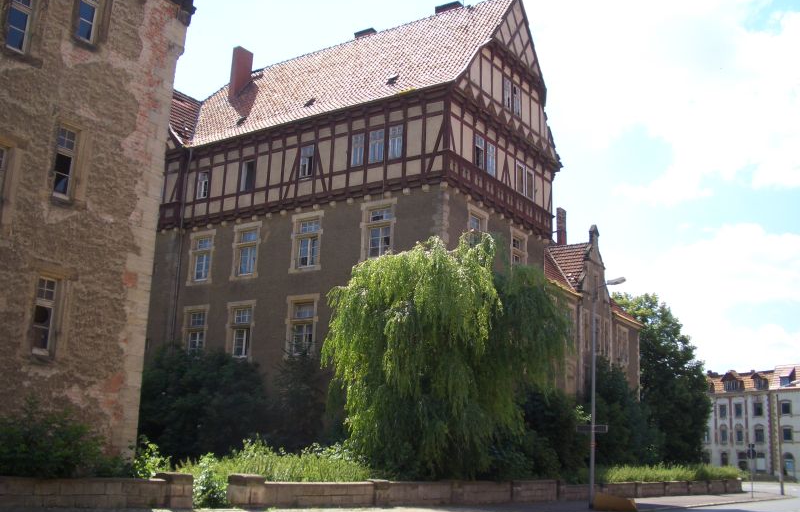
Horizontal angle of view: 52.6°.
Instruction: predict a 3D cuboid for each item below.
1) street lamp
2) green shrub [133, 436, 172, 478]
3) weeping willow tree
[{"bbox_3d":[6.536,4.189,25.451,1.350,7.200,0.350,-7,-16,33],"label":"street lamp"},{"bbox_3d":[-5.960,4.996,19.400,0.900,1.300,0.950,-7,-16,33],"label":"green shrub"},{"bbox_3d":[1.644,3.729,28.600,8.400,8.900,8.600,2,-14,0],"label":"weeping willow tree"}]

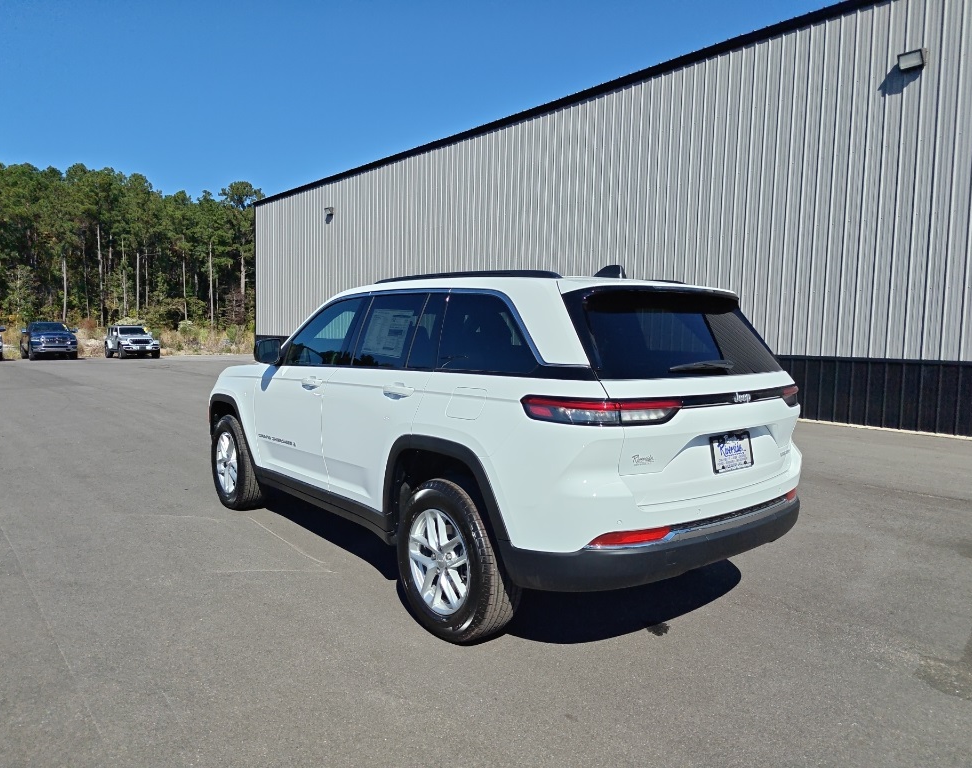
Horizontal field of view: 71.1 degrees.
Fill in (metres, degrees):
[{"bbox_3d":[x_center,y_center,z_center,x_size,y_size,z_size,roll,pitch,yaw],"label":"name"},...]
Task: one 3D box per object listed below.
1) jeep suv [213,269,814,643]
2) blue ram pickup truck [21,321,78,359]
[{"bbox_3d":[-0.378,0.207,4.913,2.000,1.800,4.920,-2,5,-39],"label":"jeep suv"},{"bbox_3d":[-23.167,-2.281,36.022,2.085,1.970,5.920,-2,5,-40],"label":"blue ram pickup truck"}]

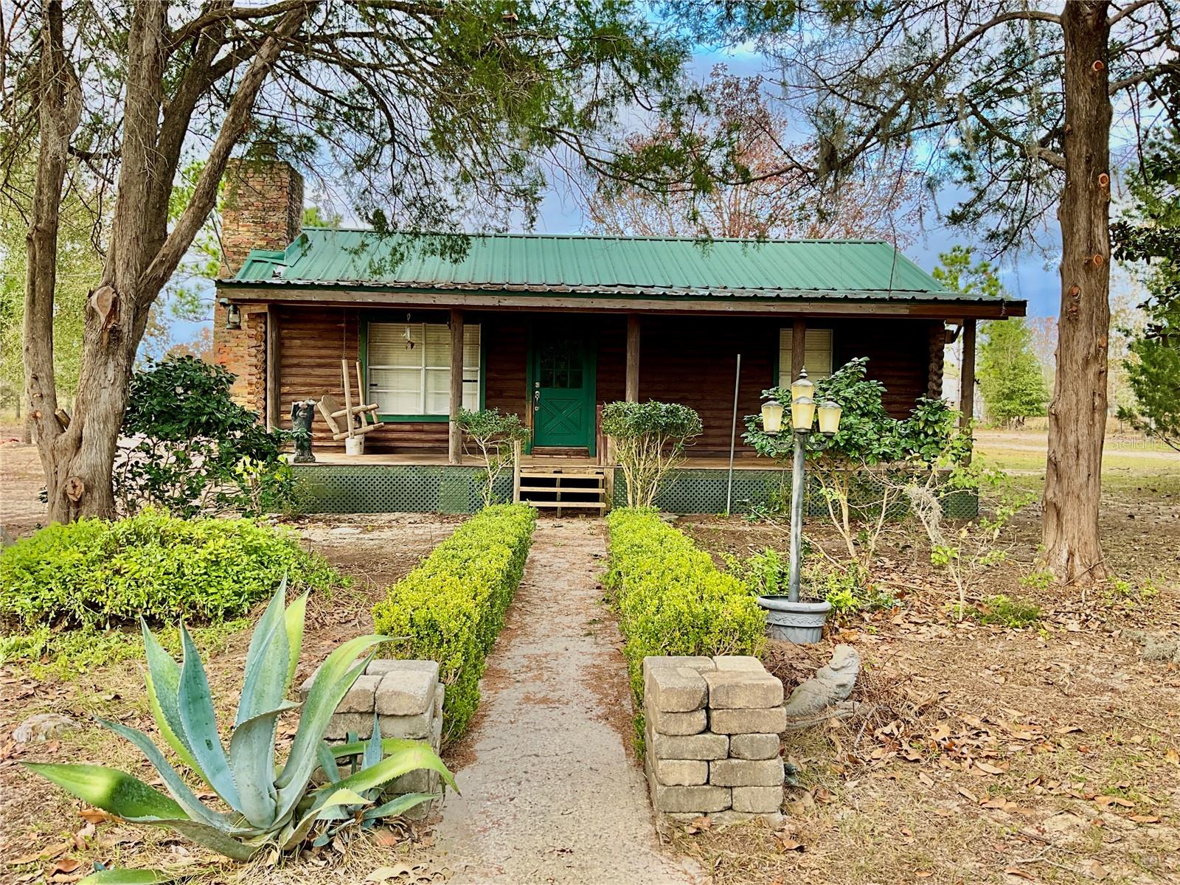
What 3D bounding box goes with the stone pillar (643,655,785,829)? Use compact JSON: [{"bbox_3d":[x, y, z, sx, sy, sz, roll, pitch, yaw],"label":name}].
[{"bbox_3d":[0.459,1.109,3.717,0.465,0.530,0.355,1,2,-4],"label":"stone pillar"}]

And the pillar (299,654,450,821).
[{"bbox_3d":[-0.808,1.093,3.717,0.470,0.500,0.355,1,2,-2],"label":"pillar"}]

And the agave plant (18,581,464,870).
[{"bbox_3d":[-1.185,0.915,3.312,1.400,0.870,1.100,1,2,0],"label":"agave plant"}]

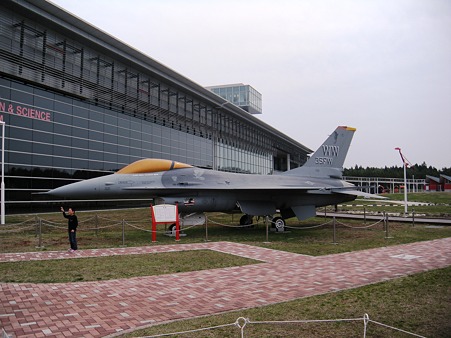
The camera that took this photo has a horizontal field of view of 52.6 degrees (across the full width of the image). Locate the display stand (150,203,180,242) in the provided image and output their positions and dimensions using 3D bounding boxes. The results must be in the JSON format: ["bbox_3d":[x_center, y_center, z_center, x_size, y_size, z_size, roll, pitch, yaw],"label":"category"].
[{"bbox_3d":[-1.950,1.755,15.025,0.880,1.270,0.300,1,-4,-25],"label":"display stand"}]

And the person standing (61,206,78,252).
[{"bbox_3d":[-4.240,1.649,12.427,0.330,1.220,0.420,3,-4,-41],"label":"person standing"}]

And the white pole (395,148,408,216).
[{"bbox_3d":[11.903,0.845,30.834,0.948,4.736,0.350,0,-3,0],"label":"white pole"}]

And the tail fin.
[{"bbox_3d":[4.720,-0.845,22.232,4.600,2.600,0.400,2,-4,-31],"label":"tail fin"}]

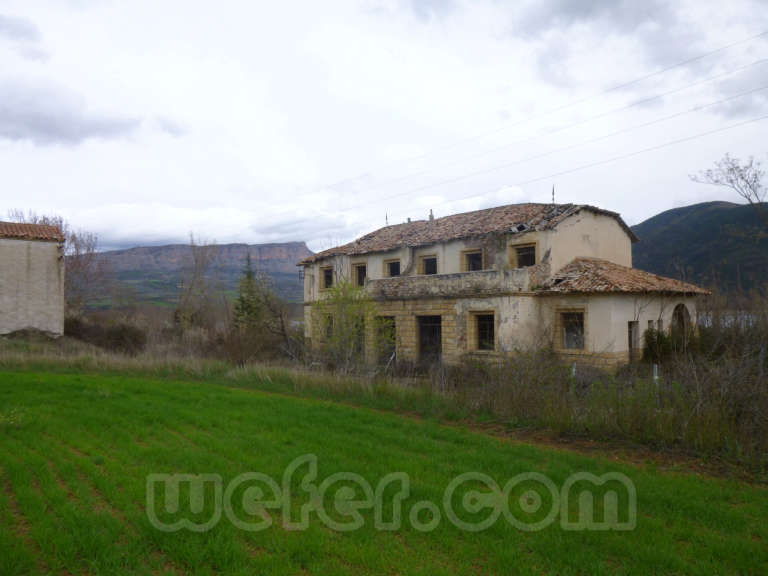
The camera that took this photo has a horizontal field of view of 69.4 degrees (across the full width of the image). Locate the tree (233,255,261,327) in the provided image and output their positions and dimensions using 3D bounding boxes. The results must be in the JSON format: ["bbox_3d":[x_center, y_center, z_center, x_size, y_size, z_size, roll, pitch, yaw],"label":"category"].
[{"bbox_3d":[-10.601,0.853,43.000,2.500,6.900,2.500,-1,-2,0],"label":"tree"}]

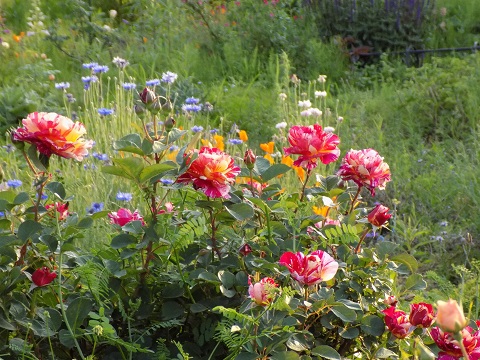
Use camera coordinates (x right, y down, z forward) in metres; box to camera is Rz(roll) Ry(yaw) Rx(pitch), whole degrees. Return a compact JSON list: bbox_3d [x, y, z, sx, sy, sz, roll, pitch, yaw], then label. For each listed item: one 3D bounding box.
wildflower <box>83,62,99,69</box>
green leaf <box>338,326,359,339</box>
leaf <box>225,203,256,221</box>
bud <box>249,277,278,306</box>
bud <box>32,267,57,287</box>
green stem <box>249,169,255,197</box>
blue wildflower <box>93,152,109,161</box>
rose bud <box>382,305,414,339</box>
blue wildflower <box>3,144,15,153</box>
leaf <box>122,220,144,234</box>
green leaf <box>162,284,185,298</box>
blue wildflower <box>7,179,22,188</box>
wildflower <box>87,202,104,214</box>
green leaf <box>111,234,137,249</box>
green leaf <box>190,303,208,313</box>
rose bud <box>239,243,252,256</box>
[{"bbox_3d":[-0.294,-0.225,3.600,0.030,0.012,0.031,0,12,0],"label":"wildflower"},{"bbox_3d":[0.149,0.208,2.500,0.029,0.012,0.022,0,14,0],"label":"green leaf"},{"bbox_3d":[-0.001,0.051,2.950,0.048,0.010,0.034,8,48,-4],"label":"leaf"},{"bbox_3d":[0.029,0.146,2.400,0.036,0.038,0.036,0,12,0],"label":"bud"},{"bbox_3d":[-0.277,0.138,2.600,0.035,0.026,0.032,0,14,0],"label":"bud"},{"bbox_3d":[0.016,0.004,2.600,0.005,0.040,0.005,-3,6,0],"label":"green stem"},{"bbox_3d":[-0.286,-0.048,3.750,0.032,0.016,0.032,0,14,0],"label":"blue wildflower"},{"bbox_3d":[0.211,0.191,2.450,0.036,0.041,0.036,-18,12,0],"label":"rose bud"},{"bbox_3d":[-0.506,-0.069,4.000,0.026,0.017,0.026,0,11,0],"label":"blue wildflower"},{"bbox_3d":[-0.175,0.078,3.000,0.037,0.010,0.028,-16,41,-9],"label":"leaf"},{"bbox_3d":[-0.095,0.158,2.600,0.031,0.016,0.022,0,14,0],"label":"green leaf"},{"bbox_3d":[-0.450,0.007,3.650,0.032,0.016,0.032,0,14,0],"label":"blue wildflower"},{"bbox_3d":[-0.288,0.057,3.650,0.034,0.018,0.034,0,41,0],"label":"wildflower"},{"bbox_3d":[-0.166,0.087,2.600,0.037,0.008,0.026,-12,52,-9],"label":"green leaf"},{"bbox_3d":[-0.058,0.182,2.620,0.028,0.007,0.021,6,53,4],"label":"green leaf"},{"bbox_3d":[0.007,0.095,2.500,0.018,0.018,0.018,0,12,0],"label":"rose bud"}]

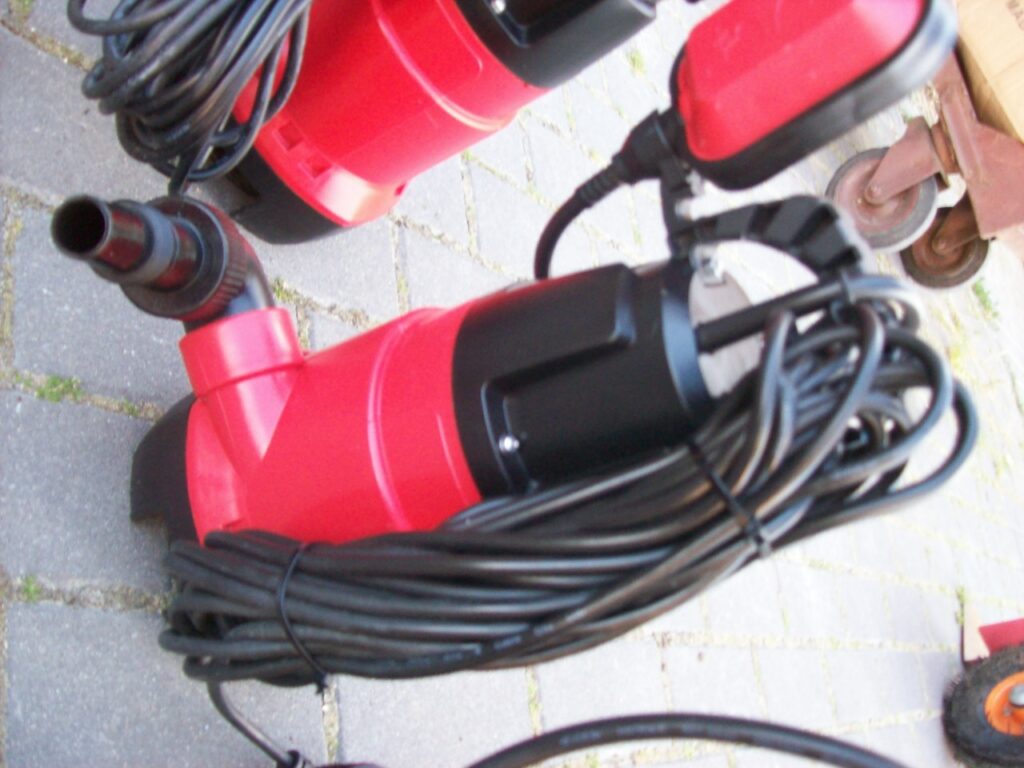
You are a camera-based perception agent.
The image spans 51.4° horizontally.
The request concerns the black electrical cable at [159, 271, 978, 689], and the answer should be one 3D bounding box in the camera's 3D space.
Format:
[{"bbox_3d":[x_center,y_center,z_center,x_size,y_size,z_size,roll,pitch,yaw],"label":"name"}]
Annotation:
[{"bbox_3d":[-0.006,0.068,0.478,0.080,0.385,0.100,20,57,-52],"label":"black electrical cable"}]

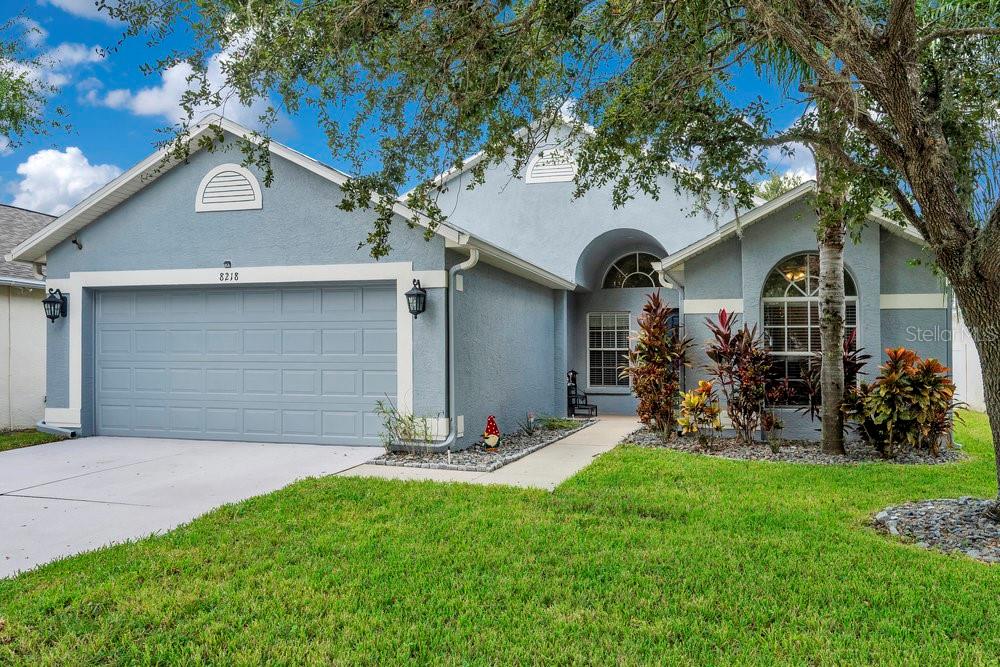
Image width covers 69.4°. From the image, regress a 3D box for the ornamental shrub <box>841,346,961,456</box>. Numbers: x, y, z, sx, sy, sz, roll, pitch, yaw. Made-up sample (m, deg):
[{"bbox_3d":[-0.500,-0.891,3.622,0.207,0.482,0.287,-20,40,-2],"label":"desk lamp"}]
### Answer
[{"bbox_3d":[5.200,0.870,9.450,1.430,1.380,1.200,0,-1,15],"label":"ornamental shrub"}]

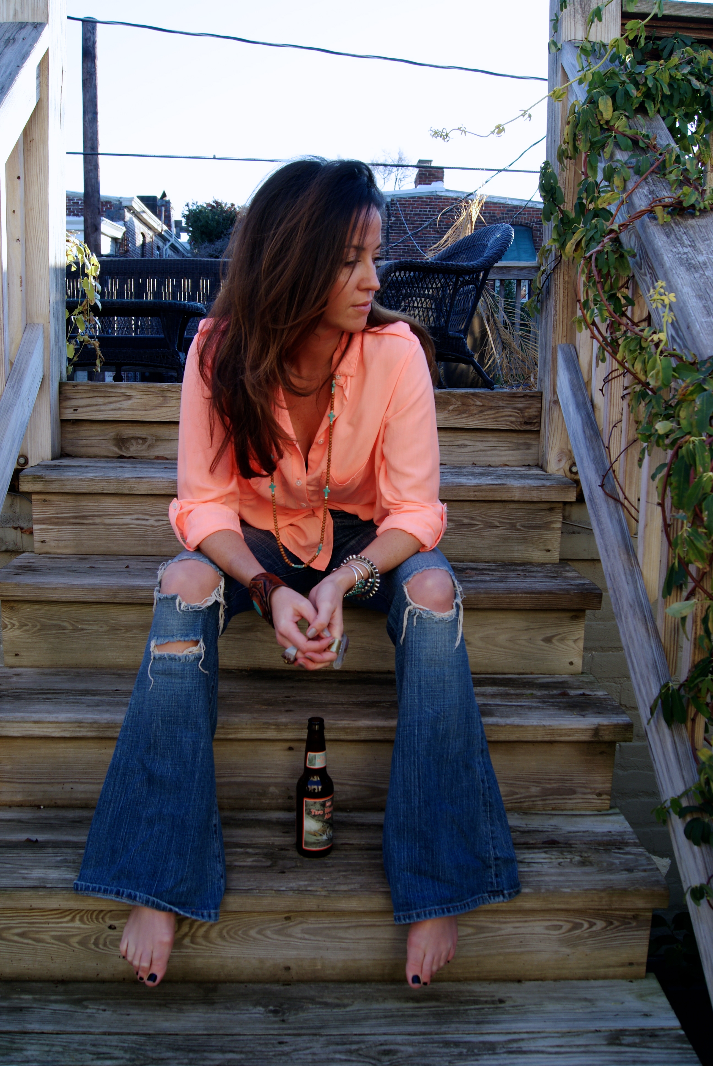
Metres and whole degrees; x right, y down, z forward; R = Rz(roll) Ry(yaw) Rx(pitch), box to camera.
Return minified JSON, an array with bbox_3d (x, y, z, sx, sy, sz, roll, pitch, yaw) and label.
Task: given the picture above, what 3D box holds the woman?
[{"bbox_3d":[-0.084,-0.030,1.639,0.650,1.170,0.860,1,9,-2],"label":"woman"}]

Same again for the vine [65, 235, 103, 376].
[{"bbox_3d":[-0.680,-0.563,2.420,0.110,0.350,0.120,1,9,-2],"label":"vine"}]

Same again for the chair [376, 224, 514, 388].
[{"bbox_3d":[0.349,-1.200,5.190,0.740,0.850,0.690,-4,11,-33],"label":"chair"}]

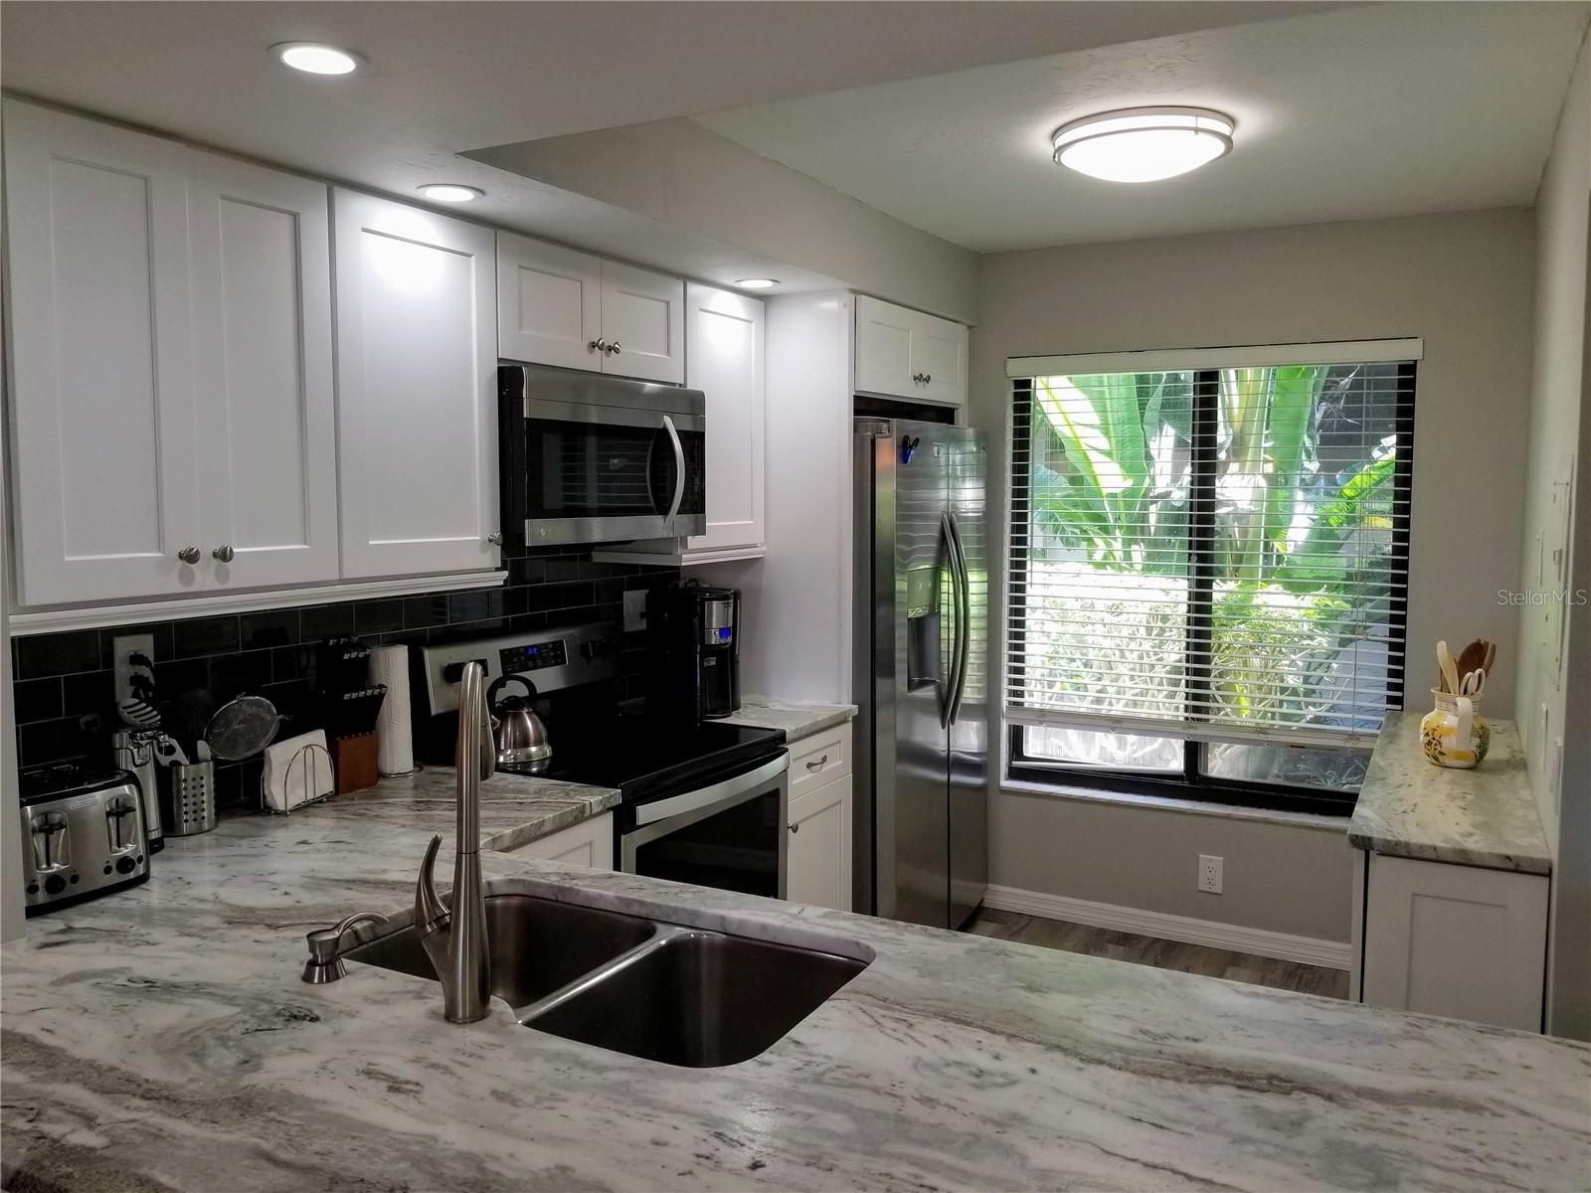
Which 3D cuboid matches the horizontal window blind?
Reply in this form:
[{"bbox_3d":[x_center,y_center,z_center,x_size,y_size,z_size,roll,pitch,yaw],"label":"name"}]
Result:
[{"bbox_3d":[1.367,-0.160,4.106,1.340,1.330,0.060,3,5,29],"label":"horizontal window blind"}]

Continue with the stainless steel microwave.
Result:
[{"bbox_3d":[-0.584,-0.351,3.064,0.424,0.409,0.754,3,6,28],"label":"stainless steel microwave"}]

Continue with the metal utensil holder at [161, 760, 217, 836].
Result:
[{"bbox_3d":[-1.174,0.390,2.317,0.091,0.128,0.091,3,6,28],"label":"metal utensil holder"}]

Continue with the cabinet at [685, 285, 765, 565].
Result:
[{"bbox_3d":[-0.339,-0.506,3.602,0.337,0.789,0.452,3,6,28],"label":"cabinet"}]

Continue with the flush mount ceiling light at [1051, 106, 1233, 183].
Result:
[{"bbox_3d":[0.826,-1.057,2.848,0.417,0.091,0.417,3,6,28],"label":"flush mount ceiling light"}]

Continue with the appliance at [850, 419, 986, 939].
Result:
[{"bbox_3d":[0.202,0.316,4.194,0.782,1.801,0.910,3,6,28],"label":"appliance"}]

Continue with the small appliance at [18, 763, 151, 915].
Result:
[{"bbox_3d":[-1.233,0.391,1.982,0.228,0.190,0.214,3,5,29],"label":"small appliance"}]

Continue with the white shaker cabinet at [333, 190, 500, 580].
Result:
[{"bbox_3d":[-0.931,-0.435,2.618,0.325,0.765,0.457,3,5,29],"label":"white shaker cabinet"}]

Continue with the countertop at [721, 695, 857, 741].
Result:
[{"bbox_3d":[-0.203,0.353,3.601,0.657,0.033,0.427,3,6,28],"label":"countertop"}]

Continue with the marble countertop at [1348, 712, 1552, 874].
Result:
[{"bbox_3d":[1.675,0.452,3.065,0.352,0.034,1.590,3,5,29],"label":"marble countertop"}]

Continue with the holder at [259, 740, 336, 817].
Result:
[{"bbox_3d":[-1.057,0.375,2.539,0.070,0.128,0.167,1,5,12],"label":"holder"}]

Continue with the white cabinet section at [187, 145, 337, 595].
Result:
[{"bbox_3d":[-1.115,-0.408,2.285,0.328,0.765,0.302,3,6,28],"label":"white cabinet section"}]

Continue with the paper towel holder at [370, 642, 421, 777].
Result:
[{"bbox_3d":[-0.944,0.265,2.819,0.125,0.300,0.125,3,5,29],"label":"paper towel holder"}]

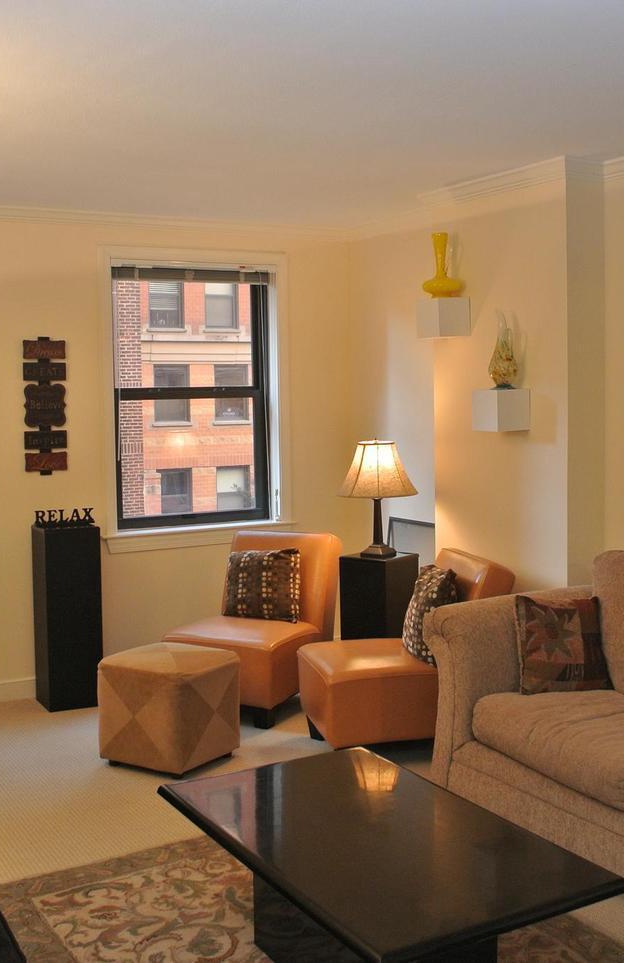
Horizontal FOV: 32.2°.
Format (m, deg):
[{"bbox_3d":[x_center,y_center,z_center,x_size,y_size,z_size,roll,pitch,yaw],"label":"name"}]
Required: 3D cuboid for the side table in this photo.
[{"bbox_3d":[0.324,0.734,5.148,0.267,0.760,0.267,3,6,38],"label":"side table"}]

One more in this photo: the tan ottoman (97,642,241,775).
[{"bbox_3d":[-0.597,0.962,4.583,0.425,0.430,0.415,2,6,33],"label":"tan ottoman"}]

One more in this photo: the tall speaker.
[{"bbox_3d":[-1.222,0.667,5.423,0.268,0.900,0.250,-3,5,-29],"label":"tall speaker"}]

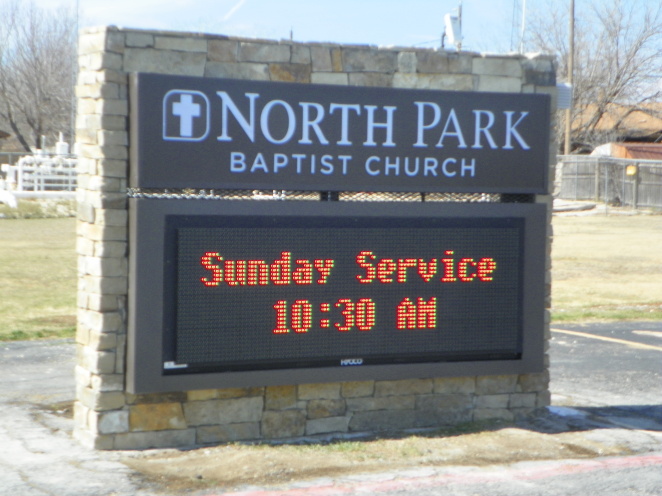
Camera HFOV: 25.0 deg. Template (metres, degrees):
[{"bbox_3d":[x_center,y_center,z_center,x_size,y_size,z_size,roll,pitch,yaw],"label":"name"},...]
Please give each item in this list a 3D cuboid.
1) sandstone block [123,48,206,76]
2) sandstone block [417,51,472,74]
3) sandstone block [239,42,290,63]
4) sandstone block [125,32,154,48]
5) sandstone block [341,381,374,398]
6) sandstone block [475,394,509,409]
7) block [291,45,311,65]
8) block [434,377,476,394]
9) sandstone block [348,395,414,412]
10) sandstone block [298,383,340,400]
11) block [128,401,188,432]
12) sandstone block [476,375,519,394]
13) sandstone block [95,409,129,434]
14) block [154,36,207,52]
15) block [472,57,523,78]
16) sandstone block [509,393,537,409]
[{"bbox_3d":[-0.821,-0.891,7.204,0.423,0.118,0.120,0,2,-28],"label":"sandstone block"},{"bbox_3d":[0.577,-0.979,7.934,0.343,0.108,0.120,0,2,-28],"label":"sandstone block"},{"bbox_3d":[-0.352,-0.969,7.447,0.278,0.093,0.120,0,2,-28],"label":"sandstone block"},{"bbox_3d":[-0.904,-0.958,6.922,0.136,0.071,0.100,0,2,-27],"label":"sandstone block"},{"bbox_3d":[0.113,0.708,7.522,0.188,0.086,0.100,0,2,-27],"label":"sandstone block"},{"bbox_3d":[0.858,0.845,8.259,0.220,0.072,0.130,0,2,-27],"label":"sandstone block"},{"bbox_3d":[-0.167,-0.944,7.304,0.103,0.092,0.100,0,2,-27],"label":"block"},{"bbox_3d":[0.646,0.735,8.146,0.266,0.107,0.130,0,2,-27],"label":"block"},{"bbox_3d":[0.239,0.812,7.834,0.405,0.071,0.120,0,2,-28],"label":"sandstone block"},{"bbox_3d":[-0.082,0.733,7.774,0.253,0.095,0.130,0,2,-27],"label":"sandstone block"},{"bbox_3d":[-0.874,0.828,7.374,0.290,0.129,0.130,0,2,-27],"label":"block"},{"bbox_3d":[0.879,0.741,8.167,0.267,0.103,0.120,0,2,-28],"label":"sandstone block"},{"bbox_3d":[-1.031,0.802,6.945,0.148,0.107,0.120,0,2,-27],"label":"sandstone block"},{"bbox_3d":[-0.748,-0.984,7.238,0.273,0.063,0.120,0,2,-28],"label":"block"},{"bbox_3d":[0.870,-0.974,8.088,0.318,0.096,0.120,0,2,-28],"label":"block"},{"bbox_3d":[1.000,0.812,7.987,0.174,0.078,0.100,0,2,-27],"label":"sandstone block"}]

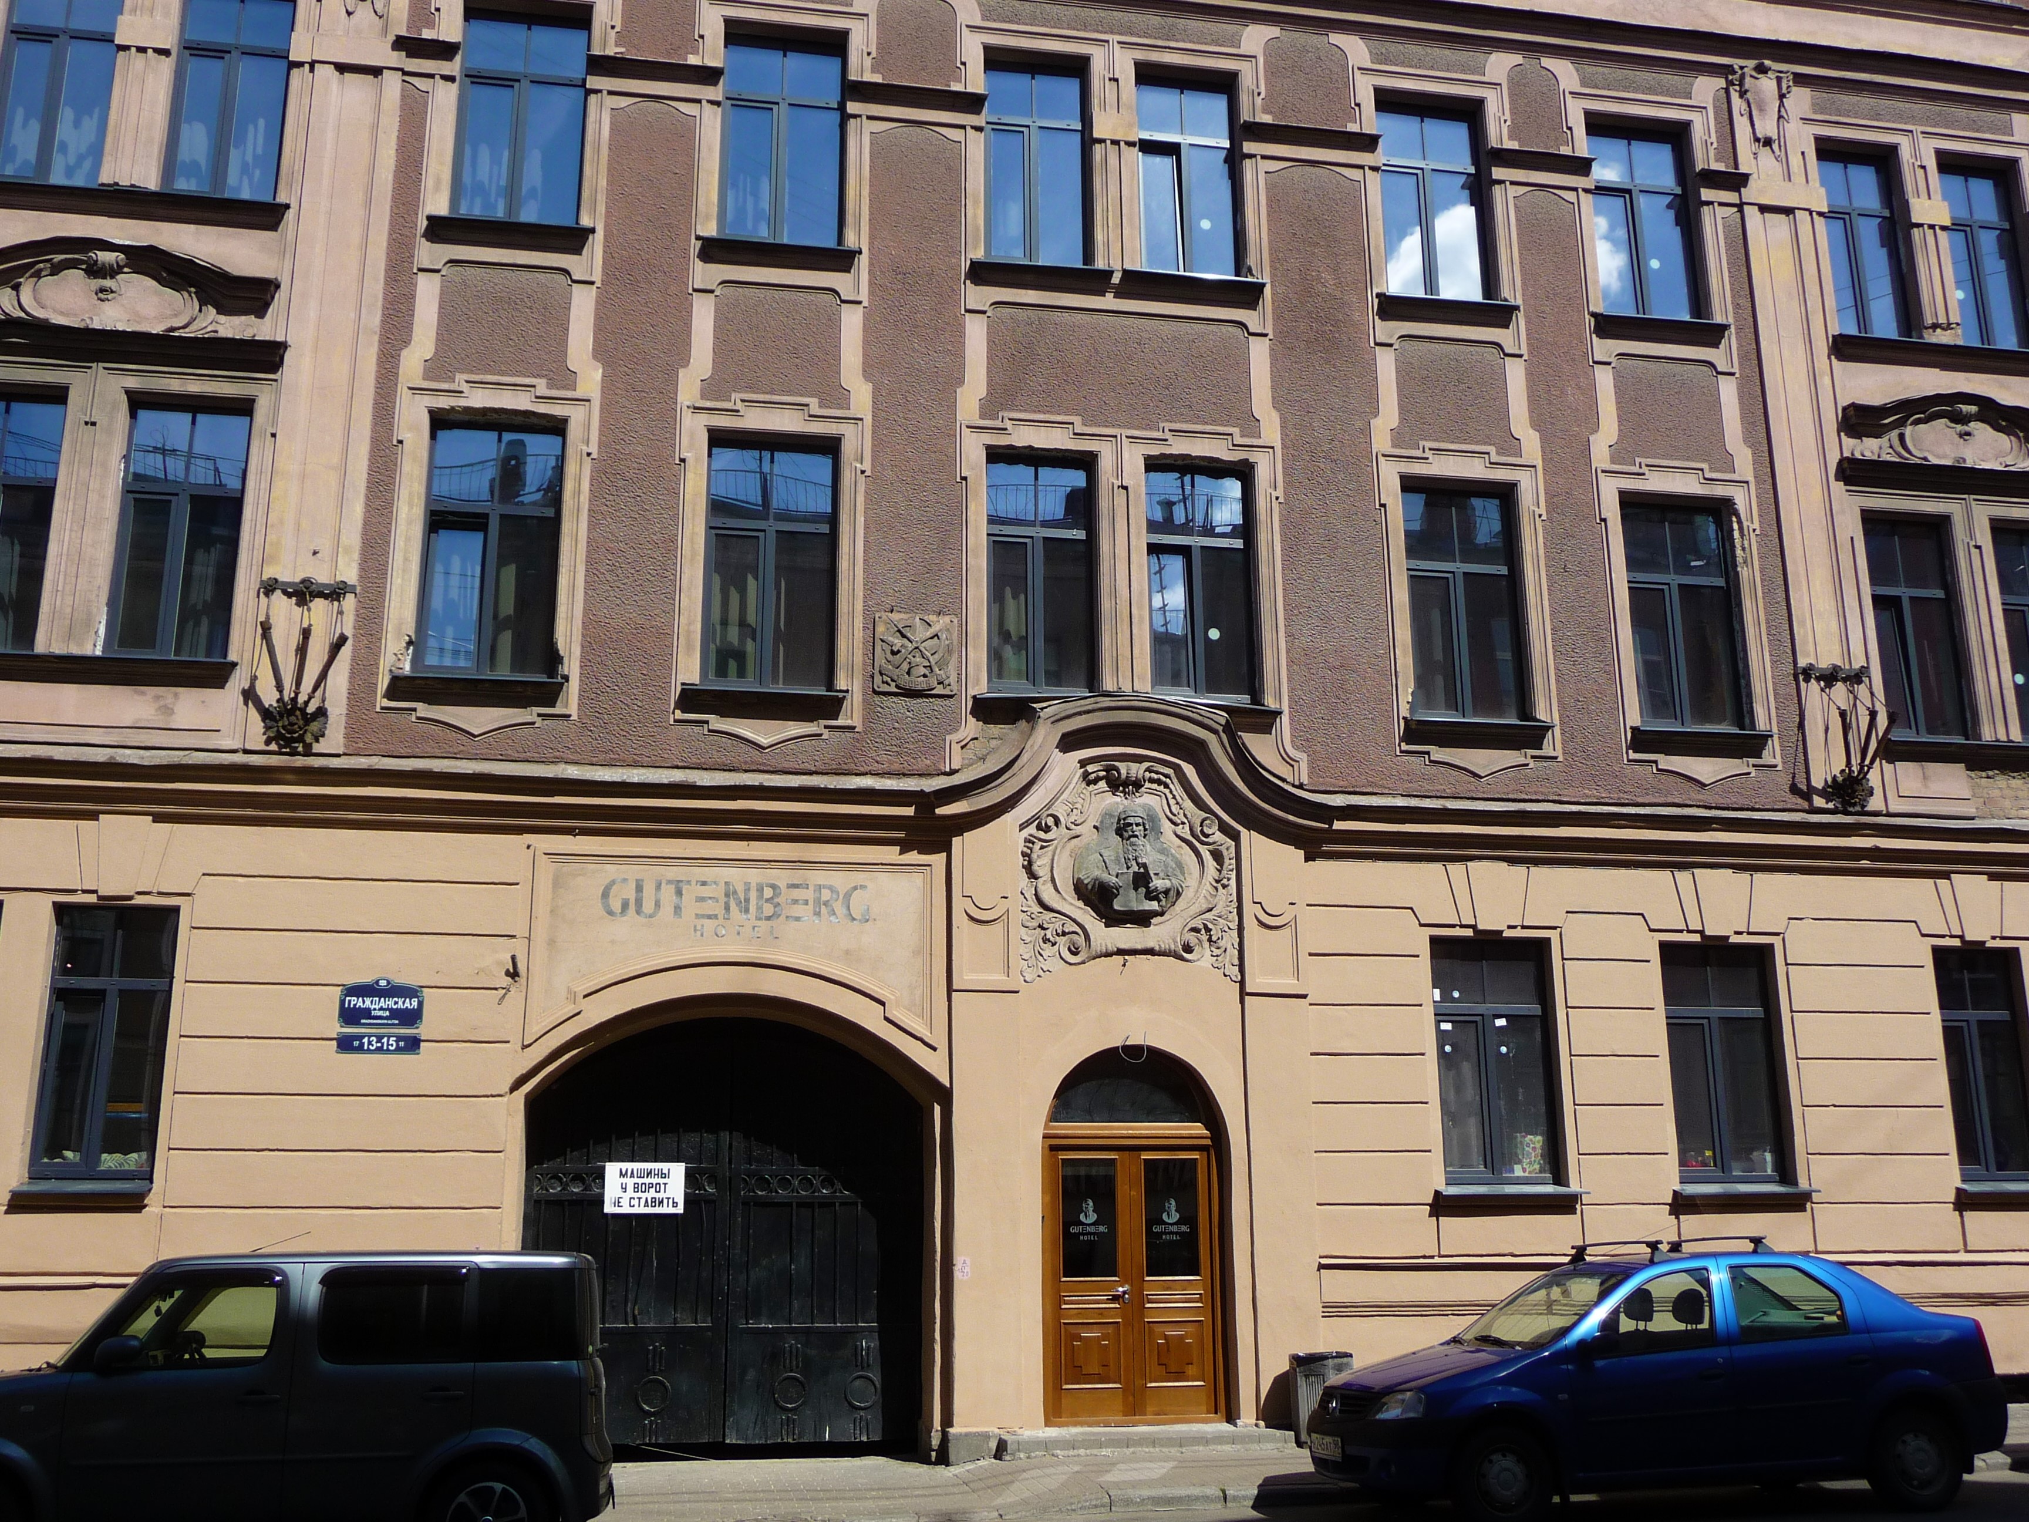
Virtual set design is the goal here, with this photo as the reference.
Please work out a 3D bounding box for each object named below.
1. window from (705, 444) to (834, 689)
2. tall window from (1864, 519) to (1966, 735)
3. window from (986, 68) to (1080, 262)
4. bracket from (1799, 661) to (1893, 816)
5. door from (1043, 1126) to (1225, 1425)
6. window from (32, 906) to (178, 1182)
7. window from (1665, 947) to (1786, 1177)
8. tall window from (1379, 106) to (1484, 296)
[{"bbox_3d":[-1.943,-1.551,14.924,1.027,2.024,0.150,2,-14,-10],"label":"window"},{"bbox_3d":[8.472,-1.289,17.741,0.985,2.232,0.200,2,-15,-10],"label":"tall window"},{"bbox_3d":[0.210,-5.685,17.974,0.991,2.186,0.200,2,-14,-10],"label":"window"},{"bbox_3d":[7.544,-0.275,16.789,0.760,1.390,0.500,2,-15,-10],"label":"bracket"},{"bbox_3d":[0.987,4.286,15.691,1.489,2.333,0.200,2,-14,-10],"label":"door"},{"bbox_3d":[-6.415,1.976,13.231,0.853,1.923,0.150,2,-14,-10],"label":"window"},{"bbox_3d":[6.428,2.741,17.011,0.965,2.126,0.200,2,-14,-10],"label":"window"},{"bbox_3d":[3.983,-5.359,17.965,1.105,2.077,0.200,2,-15,-10],"label":"tall window"}]

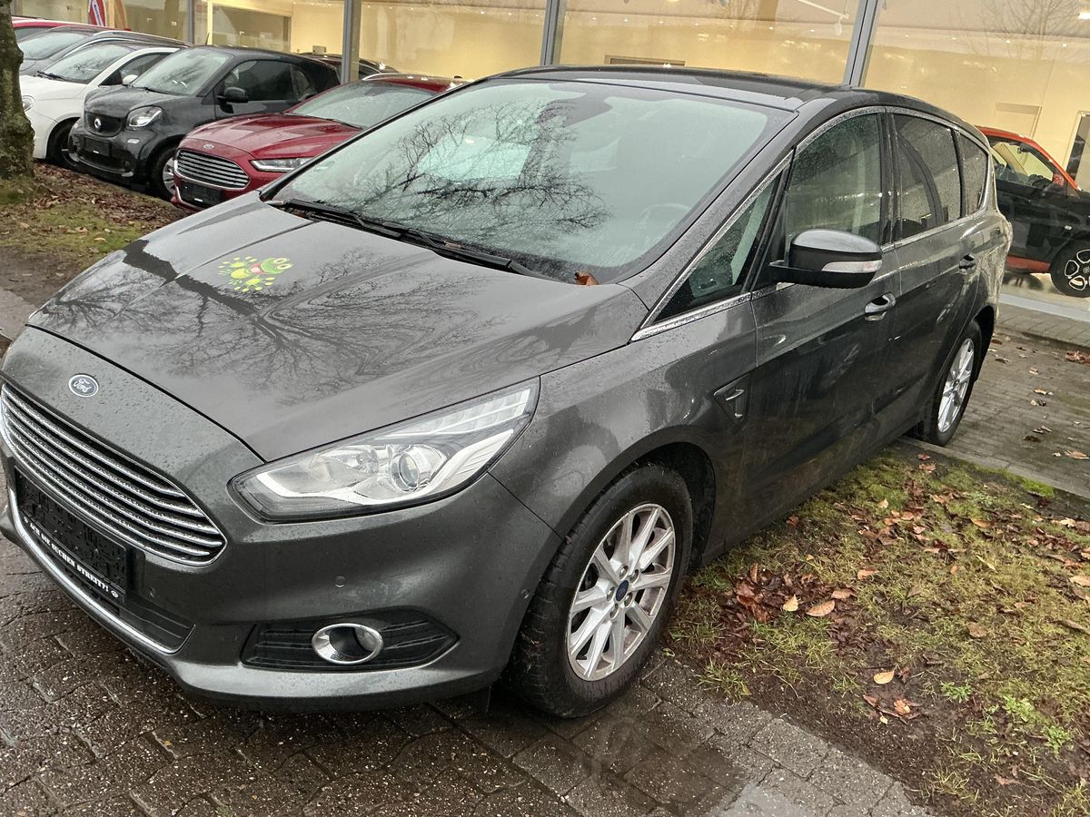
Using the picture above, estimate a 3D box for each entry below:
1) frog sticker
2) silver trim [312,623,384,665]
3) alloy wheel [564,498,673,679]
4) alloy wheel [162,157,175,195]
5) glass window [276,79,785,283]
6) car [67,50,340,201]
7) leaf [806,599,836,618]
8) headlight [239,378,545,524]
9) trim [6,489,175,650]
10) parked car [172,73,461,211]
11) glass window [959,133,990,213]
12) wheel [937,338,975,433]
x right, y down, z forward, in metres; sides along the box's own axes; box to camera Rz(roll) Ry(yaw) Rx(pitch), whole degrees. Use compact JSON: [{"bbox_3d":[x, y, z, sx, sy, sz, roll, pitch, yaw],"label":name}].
[{"bbox_3d":[-0.723,-0.344,2.212,0.175,0.012,0.267,-16,33,-17],"label":"frog sticker"},{"bbox_3d":[-0.384,0.461,1.742,0.145,0.097,0.050,6,19,0],"label":"silver trim"},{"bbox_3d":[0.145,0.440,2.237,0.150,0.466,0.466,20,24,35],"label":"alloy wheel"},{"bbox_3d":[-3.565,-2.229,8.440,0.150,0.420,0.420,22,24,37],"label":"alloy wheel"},{"bbox_3d":[-0.038,-0.817,2.821,1.460,0.120,1.090,20,50,36],"label":"glass window"},{"bbox_3d":[-3.451,-3.055,9.398,1.663,1.555,2.695,22,24,37],"label":"car"},{"bbox_3d":[0.885,0.642,2.825,0.145,0.020,0.068,-9,24,-35],"label":"leaf"},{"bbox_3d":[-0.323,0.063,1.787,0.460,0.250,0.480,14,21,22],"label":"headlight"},{"bbox_3d":[-1.080,0.366,2.040,0.870,0.100,0.110,20,24,36],"label":"trim"},{"bbox_3d":[-1.157,-2.432,8.634,1.852,1.495,4.867,20,23,34],"label":"parked car"},{"bbox_3d":[2.026,-1.081,4.144,0.030,0.350,0.440,-1,11,36],"label":"glass window"},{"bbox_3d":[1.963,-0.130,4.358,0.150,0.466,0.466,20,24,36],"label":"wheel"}]

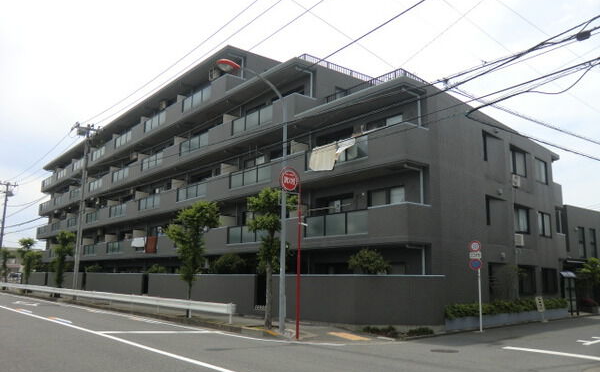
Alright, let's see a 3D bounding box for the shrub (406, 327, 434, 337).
[{"bbox_3d":[3.579,4.305,14.946,0.800,0.270,0.580,10,-14,-43],"label":"shrub"}]

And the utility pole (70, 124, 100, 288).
[{"bbox_3d":[-14.475,1.513,33.345,1.800,11.730,0.750,7,-12,-38],"label":"utility pole"}]

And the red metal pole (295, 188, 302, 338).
[{"bbox_3d":[-0.016,2.043,13.978,0.090,4.290,0.090,9,-12,-38],"label":"red metal pole"}]

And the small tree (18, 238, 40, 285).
[{"bbox_3d":[-24.799,7.213,46.063,1.900,5.000,1.900,9,-13,-38],"label":"small tree"}]

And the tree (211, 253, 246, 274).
[{"bbox_3d":[-3.587,4.739,24.981,1.700,2.750,1.700,9,-13,-38],"label":"tree"}]

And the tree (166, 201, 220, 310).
[{"bbox_3d":[-4.229,2.872,19.961,1.950,4.560,1.950,8,-12,-38],"label":"tree"}]

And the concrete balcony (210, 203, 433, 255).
[{"bbox_3d":[-0.069,2.192,22.349,1.400,1.380,13.400,9,-13,-38],"label":"concrete balcony"}]

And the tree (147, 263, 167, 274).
[{"bbox_3d":[-8.736,5.764,30.465,1.050,2.110,1.050,8,-12,-38],"label":"tree"}]

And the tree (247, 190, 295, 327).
[{"bbox_3d":[-0.901,2.254,16.054,1.500,4.470,1.500,0,-10,0],"label":"tree"}]

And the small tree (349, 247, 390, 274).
[{"bbox_3d":[2.454,3.533,17.676,1.350,2.690,1.350,9,-13,-38],"label":"small tree"}]

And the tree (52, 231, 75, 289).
[{"bbox_3d":[-16.796,5.518,35.627,1.400,4.590,1.400,8,-12,-38],"label":"tree"}]

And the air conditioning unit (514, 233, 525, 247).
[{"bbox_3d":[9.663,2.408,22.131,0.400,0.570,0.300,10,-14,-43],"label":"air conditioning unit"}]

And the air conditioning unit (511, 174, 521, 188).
[{"bbox_3d":[9.663,-0.226,22.769,0.740,0.560,0.300,8,-12,-38],"label":"air conditioning unit"}]

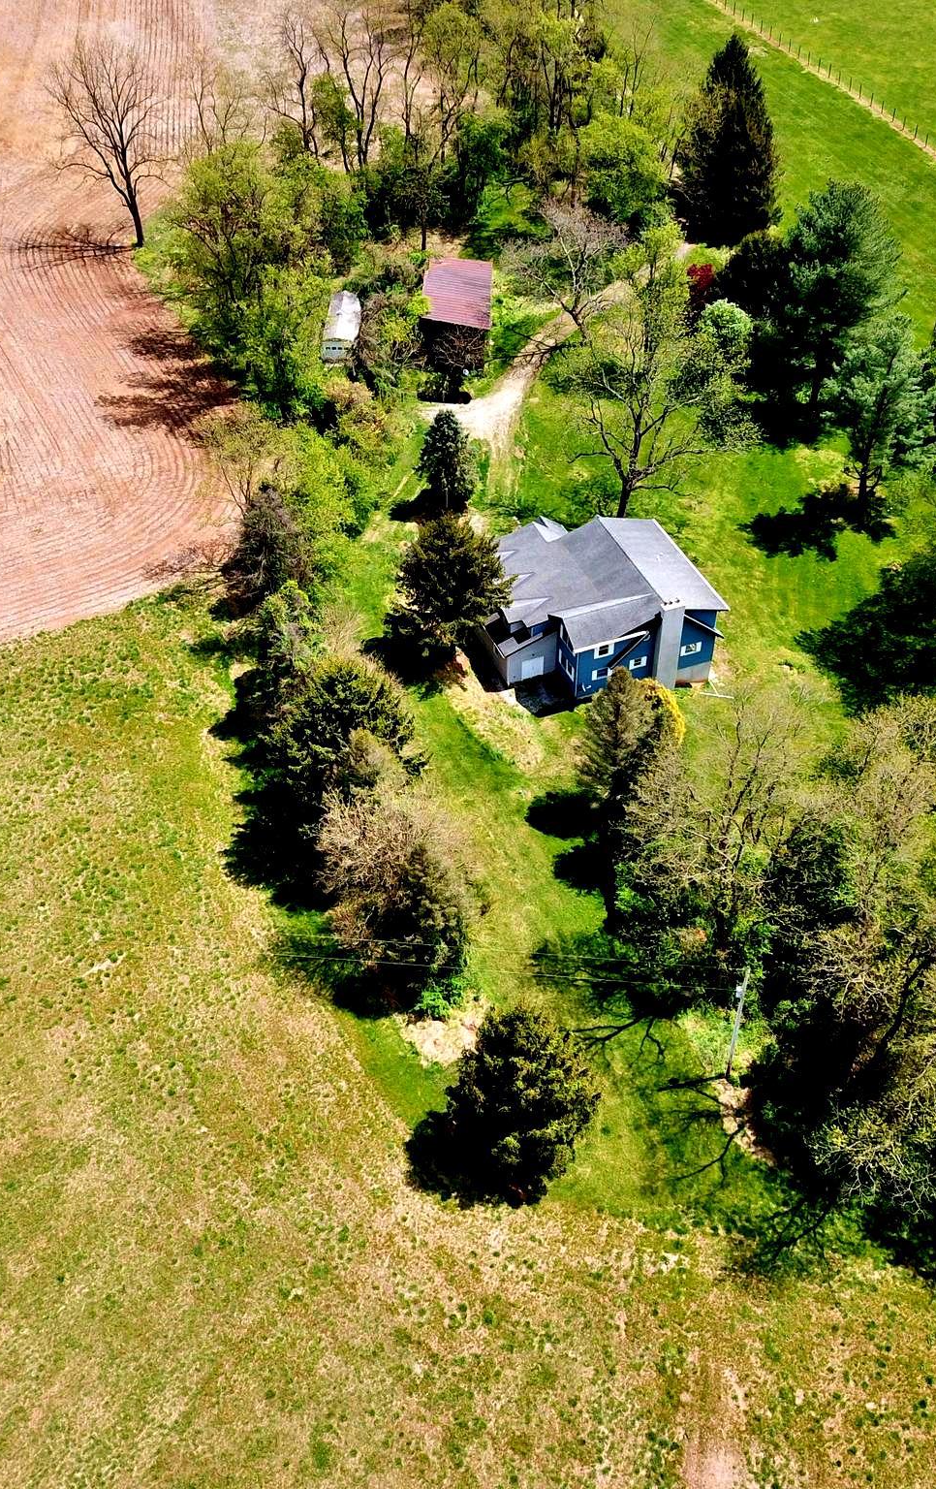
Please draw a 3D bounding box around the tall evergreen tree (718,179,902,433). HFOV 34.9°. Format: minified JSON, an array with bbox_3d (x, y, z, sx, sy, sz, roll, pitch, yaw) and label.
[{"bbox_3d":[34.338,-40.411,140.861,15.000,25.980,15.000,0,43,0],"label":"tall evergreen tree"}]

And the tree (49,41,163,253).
[{"bbox_3d":[-38.263,-65.219,162.951,12.500,22.730,12.500,0,43,0],"label":"tree"}]

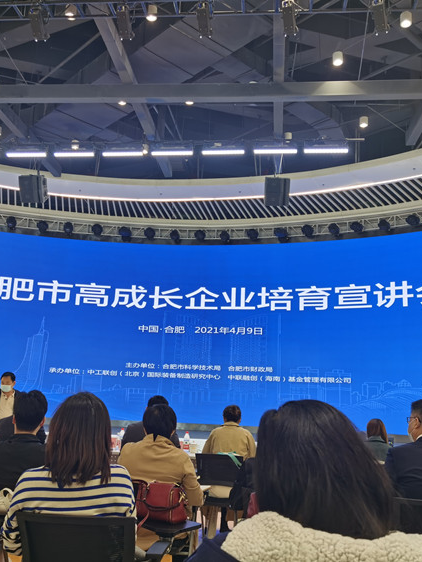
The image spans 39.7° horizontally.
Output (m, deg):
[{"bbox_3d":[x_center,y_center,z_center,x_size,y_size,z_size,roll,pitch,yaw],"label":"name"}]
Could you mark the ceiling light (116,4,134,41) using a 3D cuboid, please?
[{"bbox_3d":[-1.002,-3.028,6.850,0.200,0.220,0.380,1,-53,8],"label":"ceiling light"}]

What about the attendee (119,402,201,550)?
[{"bbox_3d":[-0.260,1.329,3.305,0.500,1.230,0.800,1,-13,8],"label":"attendee"}]

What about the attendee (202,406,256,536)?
[{"bbox_3d":[0.190,1.794,5.395,0.500,1.270,0.780,1,-13,8],"label":"attendee"}]

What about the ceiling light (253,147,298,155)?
[{"bbox_3d":[1.205,-2.423,10.873,0.790,0.110,0.160,1,-13,7],"label":"ceiling light"}]

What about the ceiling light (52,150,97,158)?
[{"bbox_3d":[-2.311,-2.150,9.902,0.700,0.110,0.170,1,-13,8],"label":"ceiling light"}]

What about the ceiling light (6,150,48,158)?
[{"bbox_3d":[-3.629,-2.502,11.565,0.790,0.110,0.160,1,-13,7],"label":"ceiling light"}]

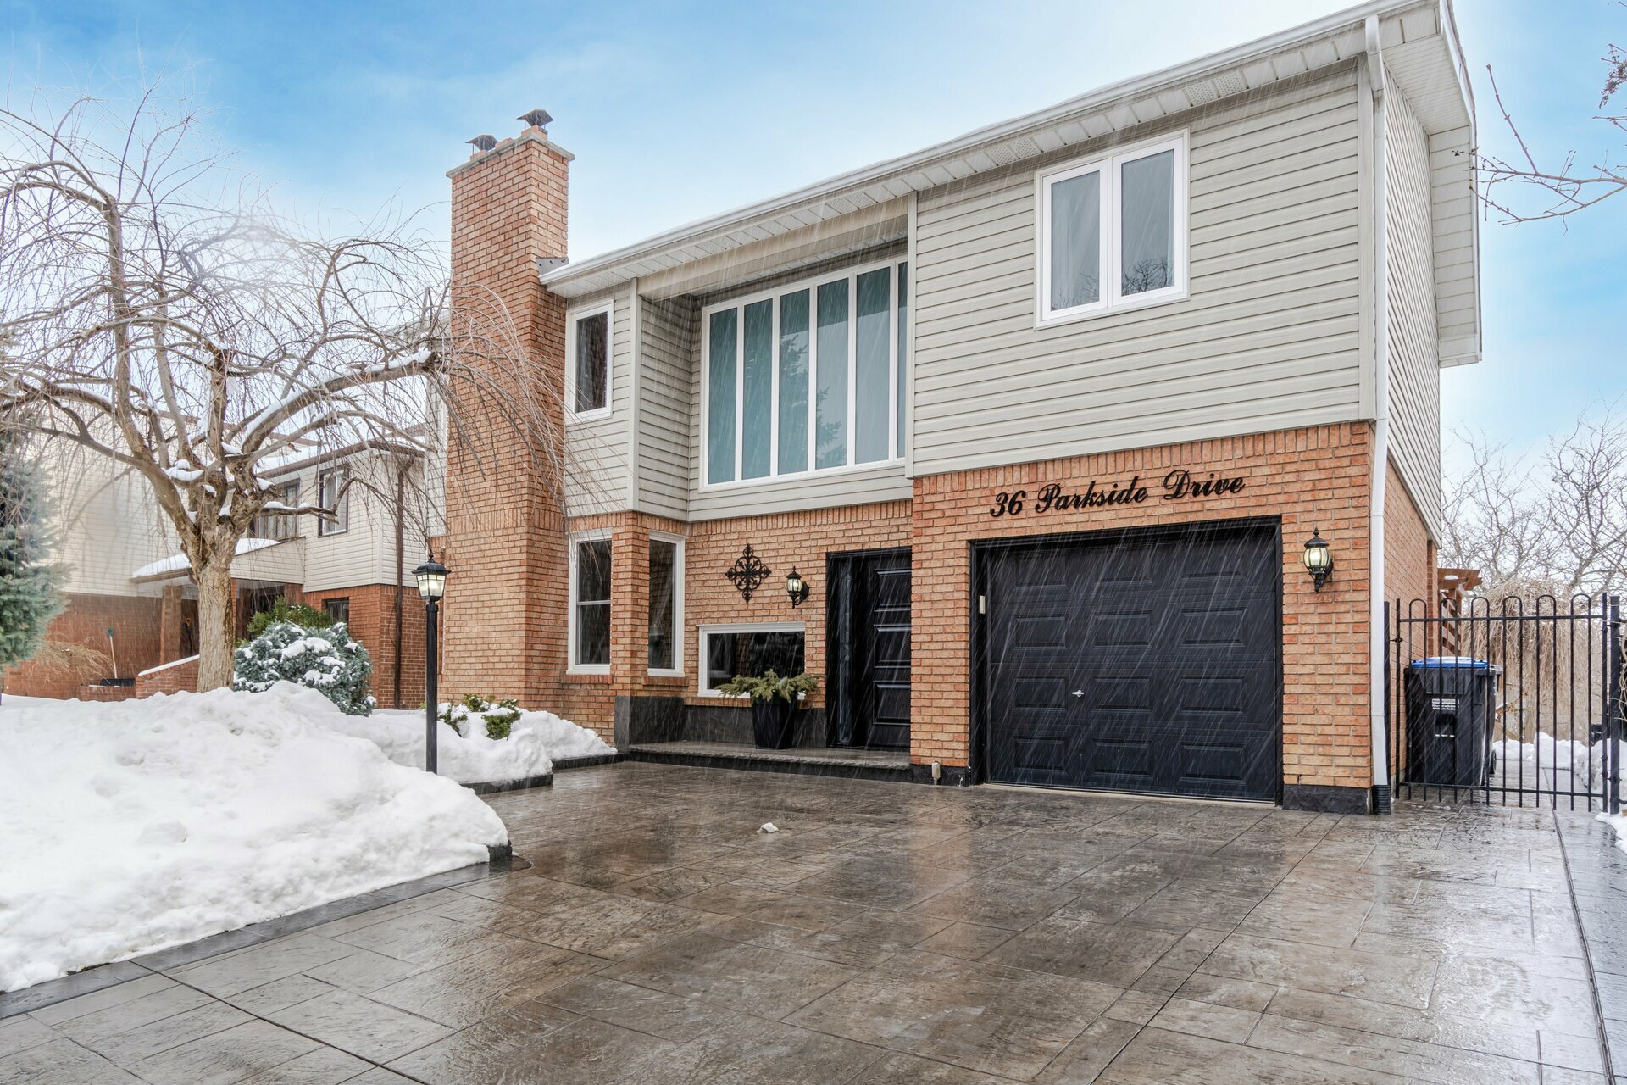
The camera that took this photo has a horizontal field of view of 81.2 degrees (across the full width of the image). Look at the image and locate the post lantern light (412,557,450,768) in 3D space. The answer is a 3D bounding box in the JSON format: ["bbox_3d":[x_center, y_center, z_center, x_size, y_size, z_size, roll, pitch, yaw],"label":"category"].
[{"bbox_3d":[-2.858,0.994,7.100,0.215,1.820,0.215,-2,-3,35],"label":"post lantern light"}]

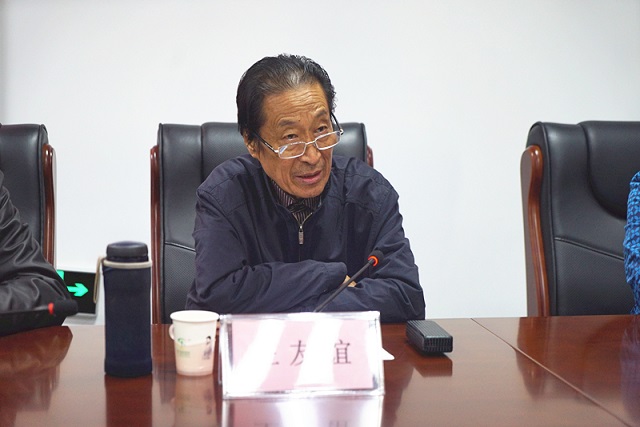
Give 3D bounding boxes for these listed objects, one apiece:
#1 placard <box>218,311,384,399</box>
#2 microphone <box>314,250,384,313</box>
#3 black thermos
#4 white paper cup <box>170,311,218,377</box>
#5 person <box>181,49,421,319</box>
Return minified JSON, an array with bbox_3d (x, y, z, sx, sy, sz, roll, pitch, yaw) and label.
[{"bbox_3d":[-0.025,0.190,1.718,0.221,0.105,0.082,-1,7,-6],"label":"placard"},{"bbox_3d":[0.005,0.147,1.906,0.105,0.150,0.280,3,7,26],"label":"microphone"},{"bbox_3d":[-0.278,0.136,1.799,0.070,0.195,0.070,0,6,0],"label":"black thermos"},{"bbox_3d":[-0.184,0.191,1.806,0.073,0.085,0.073,0,6,0],"label":"white paper cup"},{"bbox_3d":[-0.022,0.304,2.392,0.490,1.210,0.660,-1,7,-7],"label":"person"}]

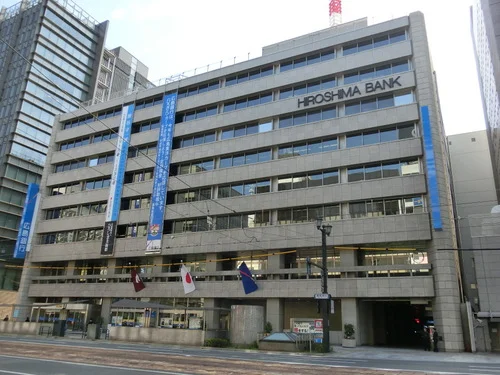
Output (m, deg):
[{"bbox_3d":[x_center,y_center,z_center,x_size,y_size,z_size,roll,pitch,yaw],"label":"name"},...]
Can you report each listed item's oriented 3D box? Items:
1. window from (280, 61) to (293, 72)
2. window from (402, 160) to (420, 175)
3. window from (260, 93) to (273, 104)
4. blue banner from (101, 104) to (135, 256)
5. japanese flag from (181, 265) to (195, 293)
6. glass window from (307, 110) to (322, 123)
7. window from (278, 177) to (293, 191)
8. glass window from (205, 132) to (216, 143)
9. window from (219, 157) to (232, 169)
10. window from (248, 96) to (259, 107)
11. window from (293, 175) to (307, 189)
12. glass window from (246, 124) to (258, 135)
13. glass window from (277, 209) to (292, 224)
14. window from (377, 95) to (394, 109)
[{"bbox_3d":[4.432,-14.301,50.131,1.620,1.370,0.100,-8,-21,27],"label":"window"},{"bbox_3d":[14.240,-1.760,37.428,1.531,1.572,0.150,-8,-21,27],"label":"window"},{"bbox_3d":[1.786,-9.969,47.394,1.541,1.443,0.150,-7,-21,27],"label":"window"},{"bbox_3d":[-16.998,-1.501,54.228,2.036,20.659,0.100,-7,-21,27],"label":"blue banner"},{"bbox_3d":[-6.213,9.379,42.333,0.350,2.920,2.710,-7,-21,26],"label":"japanese flag"},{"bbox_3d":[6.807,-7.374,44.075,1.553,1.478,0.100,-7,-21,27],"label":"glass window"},{"bbox_3d":[3.589,-0.383,42.857,1.530,1.549,0.150,-7,-21,27],"label":"window"},{"bbox_3d":[-4.748,-5.831,49.522,1.515,1.526,0.150,-7,-21,27],"label":"glass window"},{"bbox_3d":[-2.679,-2.796,47.157,1.509,1.557,0.150,-8,-21,27],"label":"window"},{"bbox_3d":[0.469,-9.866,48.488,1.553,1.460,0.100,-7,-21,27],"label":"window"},{"bbox_3d":[5.003,-0.568,42.136,1.542,1.549,0.150,-7,-21,27],"label":"window"},{"bbox_3d":[0.291,-6.496,46.832,1.550,1.501,0.150,-8,-21,27],"label":"glass window"},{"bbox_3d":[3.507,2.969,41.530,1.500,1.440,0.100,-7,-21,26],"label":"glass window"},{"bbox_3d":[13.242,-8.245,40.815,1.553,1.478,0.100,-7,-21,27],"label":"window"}]

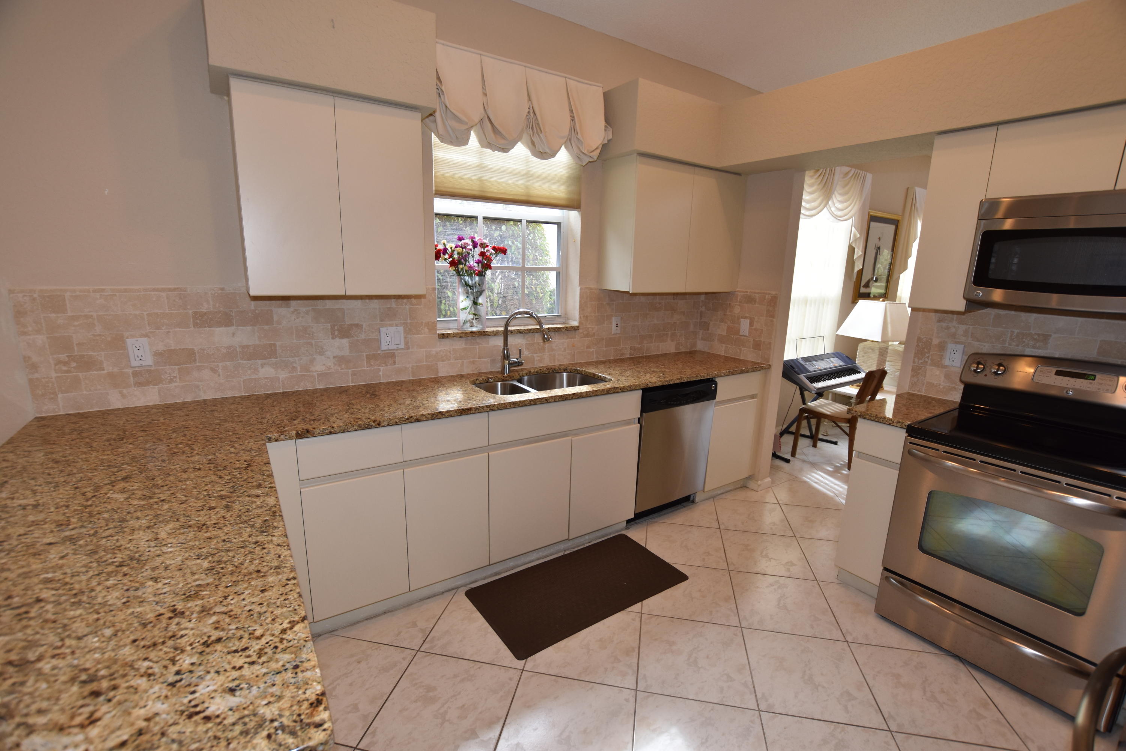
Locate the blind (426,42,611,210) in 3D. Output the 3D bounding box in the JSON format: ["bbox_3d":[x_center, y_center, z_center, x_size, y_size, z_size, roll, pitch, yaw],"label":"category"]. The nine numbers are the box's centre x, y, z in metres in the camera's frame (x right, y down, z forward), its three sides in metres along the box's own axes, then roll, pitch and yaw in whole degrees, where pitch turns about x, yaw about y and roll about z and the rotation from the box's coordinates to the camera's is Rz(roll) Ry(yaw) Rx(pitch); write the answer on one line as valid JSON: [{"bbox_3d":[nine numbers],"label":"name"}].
[{"bbox_3d":[-0.220,-1.279,2.536,1.070,0.660,0.130,-6,15,-32],"label":"blind"}]

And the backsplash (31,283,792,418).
[{"bbox_3d":[-0.292,-0.195,2.417,3.613,0.475,0.620,-7,14,-32],"label":"backsplash"}]

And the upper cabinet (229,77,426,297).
[{"bbox_3d":[-0.990,-0.747,2.040,0.680,0.764,0.315,-6,15,-32],"label":"upper cabinet"}]

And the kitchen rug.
[{"bbox_3d":[0.087,1.014,2.292,0.984,0.015,0.515,-7,14,-32],"label":"kitchen rug"}]

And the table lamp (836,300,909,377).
[{"bbox_3d":[2.998,-0.295,4.511,0.410,0.860,0.520,-1,13,-11],"label":"table lamp"}]

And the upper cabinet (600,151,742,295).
[{"bbox_3d":[0.728,-0.943,3.088,0.957,0.769,0.320,-7,14,-32],"label":"upper cabinet"}]

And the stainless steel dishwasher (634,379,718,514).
[{"bbox_3d":[0.539,0.396,3.095,0.600,0.815,0.610,-6,15,-32],"label":"stainless steel dishwasher"}]

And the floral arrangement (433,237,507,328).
[{"bbox_3d":[-0.515,-0.514,2.647,0.405,0.515,0.300,-7,14,-32],"label":"floral arrangement"}]

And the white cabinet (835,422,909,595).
[{"bbox_3d":[1.693,0.628,2.360,0.605,0.900,0.232,-6,15,-32],"label":"white cabinet"}]

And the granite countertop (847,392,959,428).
[{"bbox_3d":[1.591,0.159,2.182,0.645,0.040,0.217,-7,14,-32],"label":"granite countertop"}]

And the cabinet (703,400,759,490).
[{"bbox_3d":[0.966,0.400,3.374,0.445,0.590,0.612,-7,14,-32],"label":"cabinet"}]

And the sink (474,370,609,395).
[{"bbox_3d":[-0.119,0.154,2.635,0.790,0.205,0.480,-6,15,-32],"label":"sink"}]

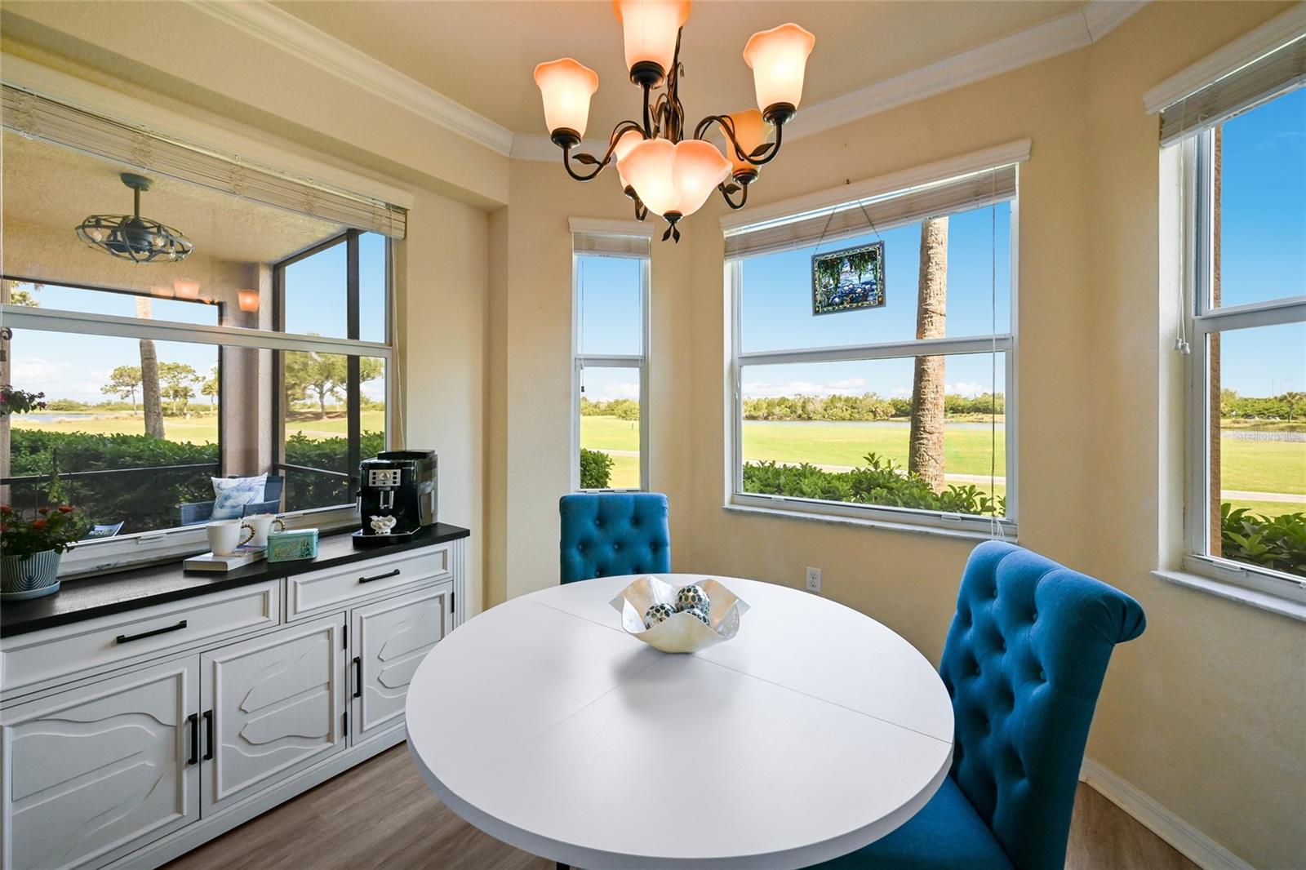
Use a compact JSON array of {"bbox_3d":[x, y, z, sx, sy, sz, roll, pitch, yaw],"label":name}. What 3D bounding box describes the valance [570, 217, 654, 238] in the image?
[{"bbox_3d":[-0.221,-1.109,2.720,0.465,0.088,0.075,0,1,-8],"label":"valance"}]

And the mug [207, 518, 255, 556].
[{"bbox_3d":[-1.508,0.365,1.810,0.128,0.112,0.096,-1,2,-40],"label":"mug"}]

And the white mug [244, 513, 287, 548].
[{"bbox_3d":[-1.458,0.360,1.905,0.125,0.112,0.096,-1,2,-40],"label":"white mug"}]

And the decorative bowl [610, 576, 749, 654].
[{"bbox_3d":[0.069,0.460,1.270,0.345,0.135,0.310,0,1,-3],"label":"decorative bowl"}]

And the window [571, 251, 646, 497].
[{"bbox_3d":[-0.235,-0.348,2.820,0.430,1.385,0.090,0,1,-8],"label":"window"}]

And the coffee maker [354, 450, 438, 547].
[{"bbox_3d":[-1.103,0.257,2.185,0.240,0.355,0.420,0,1,-10],"label":"coffee maker"}]

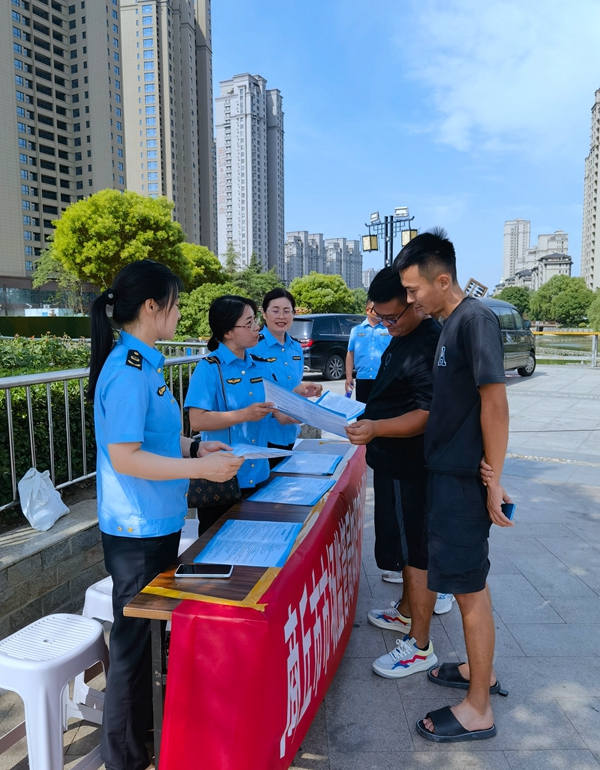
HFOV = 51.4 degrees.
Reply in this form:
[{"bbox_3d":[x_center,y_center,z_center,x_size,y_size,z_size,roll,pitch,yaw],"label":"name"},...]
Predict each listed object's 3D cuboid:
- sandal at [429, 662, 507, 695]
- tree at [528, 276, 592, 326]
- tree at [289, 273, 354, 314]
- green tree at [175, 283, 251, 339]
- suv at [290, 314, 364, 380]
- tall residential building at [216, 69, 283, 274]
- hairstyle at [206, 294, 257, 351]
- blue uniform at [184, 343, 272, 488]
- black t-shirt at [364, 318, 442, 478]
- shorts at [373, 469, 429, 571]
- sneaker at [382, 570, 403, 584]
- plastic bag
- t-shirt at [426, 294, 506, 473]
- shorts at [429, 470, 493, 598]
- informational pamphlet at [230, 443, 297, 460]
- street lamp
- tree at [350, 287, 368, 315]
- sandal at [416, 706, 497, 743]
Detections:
[{"bbox_3d":[0.679,1.178,2.536,0.290,0.085,0.115,2,7,19],"label":"sandal"},{"bbox_3d":[35.485,-11.374,85.000,8.500,7.100,8.000,0,7,0],"label":"tree"},{"bbox_3d":[1.447,-5.486,42.000,4.500,4.100,4.500,0,7,0],"label":"tree"},{"bbox_3d":[-3.377,-2.546,23.864,3.100,2.620,3.000,0,7,0],"label":"green tree"},{"bbox_3d":[1.438,-1.244,18.766,1.900,1.810,5.100,7,10,44],"label":"suv"},{"bbox_3d":[-23.758,-85.823,296.126,20.000,106.000,26.000,4,8,35],"label":"tall residential building"},{"bbox_3d":[-0.291,-0.265,2.650,0.210,0.250,0.180,4,8,30],"label":"hairstyle"},{"bbox_3d":[-0.295,0.124,2.651,0.260,0.600,0.430,5,9,39],"label":"blue uniform"},{"bbox_3d":[0.477,0.048,2.600,0.340,0.650,0.480,-2,7,-14],"label":"black t-shirt"},{"bbox_3d":[0.452,0.488,2.744,0.280,0.550,0.420,0,7,3],"label":"shorts"},{"bbox_3d":[0.594,1.020,3.426,0.285,0.110,0.105,1,7,12],"label":"sneaker"},{"bbox_3d":[-1.373,0.606,3.391,0.180,0.330,0.270,2,7,18],"label":"plastic bag"},{"bbox_3d":[0.578,-0.009,2.254,0.280,0.640,0.470,0,7,3],"label":"t-shirt"},{"bbox_3d":[0.576,0.447,2.316,0.270,0.510,0.400,0,7,6],"label":"shorts"},{"bbox_3d":[-0.149,0.211,2.000,0.260,0.050,0.310,-2,7,-14],"label":"informational pamphlet"},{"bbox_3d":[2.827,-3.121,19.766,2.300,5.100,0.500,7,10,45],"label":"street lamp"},{"bbox_3d":[3.699,-4.651,39.730,3.400,3.100,3.400,0,7,0],"label":"tree"},{"bbox_3d":[0.553,1.184,2.212,0.285,0.090,0.108,-1,7,-7],"label":"sandal"}]

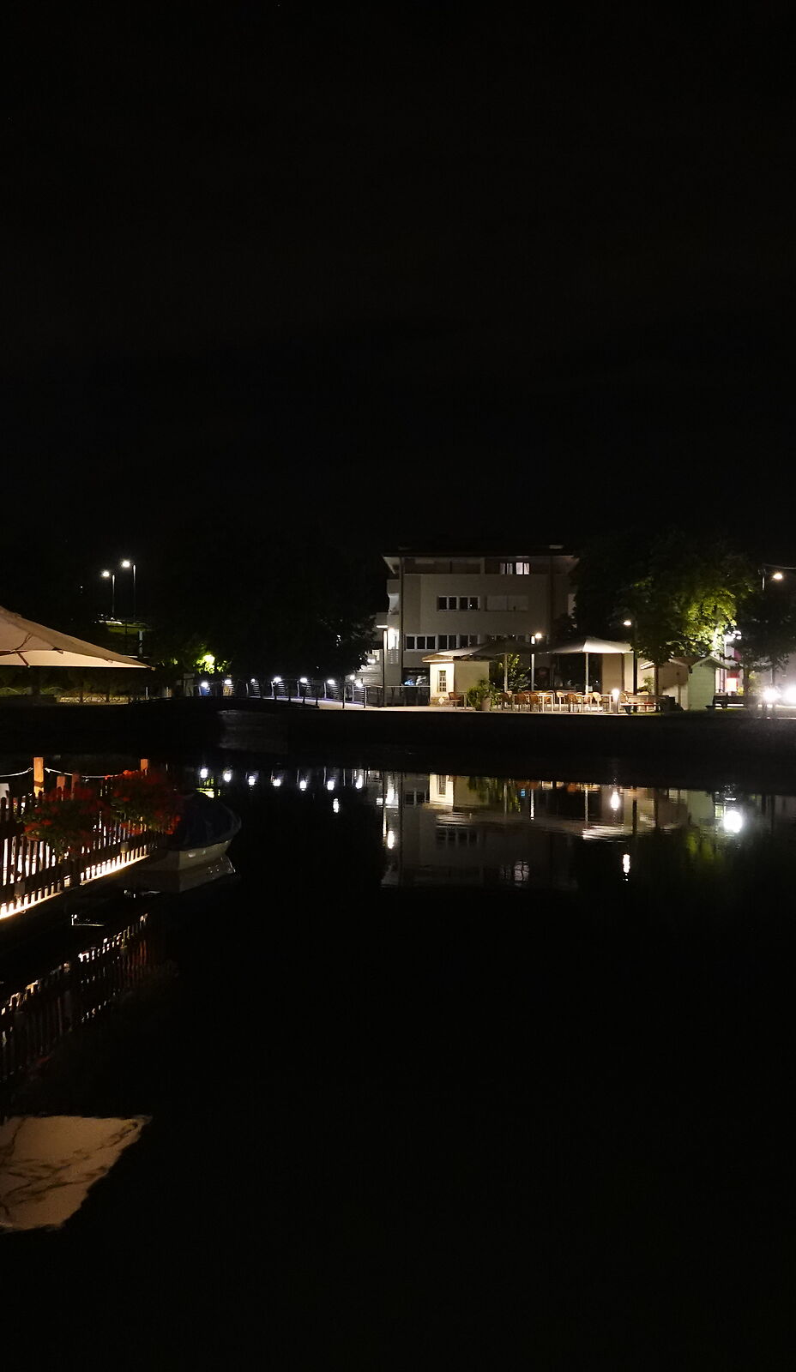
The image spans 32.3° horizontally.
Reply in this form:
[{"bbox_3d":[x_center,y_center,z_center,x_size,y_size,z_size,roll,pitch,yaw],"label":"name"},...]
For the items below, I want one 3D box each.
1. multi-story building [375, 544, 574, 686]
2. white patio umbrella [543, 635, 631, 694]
[{"bbox_3d":[6.600,-4.600,108.500,15.000,11.800,14.000,0,0,4],"label":"multi-story building"},{"bbox_3d":[9.050,-0.520,65.000,3.050,3.400,3.050,0,0,40],"label":"white patio umbrella"}]

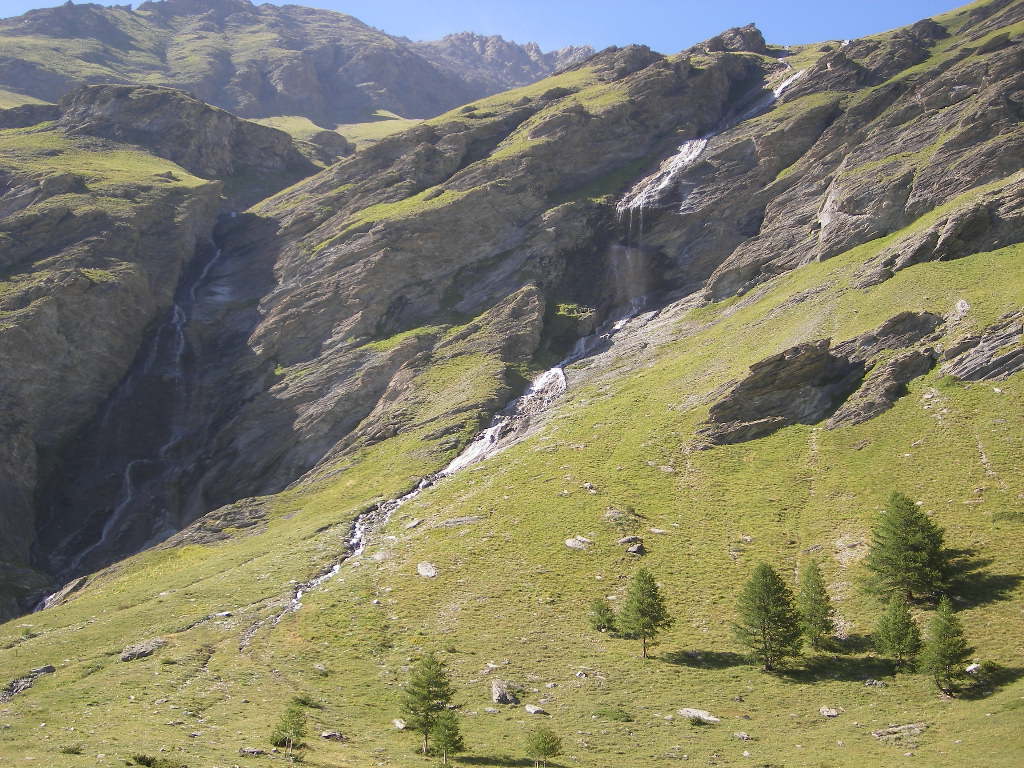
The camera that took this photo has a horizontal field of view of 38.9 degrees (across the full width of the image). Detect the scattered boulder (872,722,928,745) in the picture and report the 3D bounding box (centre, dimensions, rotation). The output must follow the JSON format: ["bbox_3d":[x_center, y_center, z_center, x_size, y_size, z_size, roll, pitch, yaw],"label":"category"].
[{"bbox_3d":[26.266,23.630,98.000,3.790,1.340,2.300,0,-9,0],"label":"scattered boulder"}]

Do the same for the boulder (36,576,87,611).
[{"bbox_3d":[-44.035,20.524,142.000,4.700,3.100,3.500,0,-9,0],"label":"boulder"}]

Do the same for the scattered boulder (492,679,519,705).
[{"bbox_3d":[-0.470,19.300,91.000,1.880,1.440,1.700,0,-6,0],"label":"scattered boulder"}]

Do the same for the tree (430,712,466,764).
[{"bbox_3d":[-4.094,22.437,92.000,2.090,3.430,2.090,0,-9,0],"label":"tree"}]

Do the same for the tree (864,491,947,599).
[{"bbox_3d":[34.477,14.238,127.000,6.970,9.810,6.970,0,-9,0],"label":"tree"}]

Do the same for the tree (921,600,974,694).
[{"bbox_3d":[32.973,19.807,110.000,3.830,7.360,3.830,0,-9,0],"label":"tree"}]

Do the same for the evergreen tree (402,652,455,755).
[{"bbox_3d":[-5.538,20.940,95.000,3.430,6.690,3.430,0,-9,0],"label":"evergreen tree"}]

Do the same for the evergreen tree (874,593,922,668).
[{"bbox_3d":[26.330,17.010,99.000,3.310,5.260,3.310,0,-6,0],"label":"evergreen tree"}]

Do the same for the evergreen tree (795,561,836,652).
[{"bbox_3d":[21.850,15.890,104.000,2.640,6.460,2.640,0,-6,0],"label":"evergreen tree"}]

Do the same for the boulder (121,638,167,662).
[{"bbox_3d":[-28.980,20.960,114.000,3.620,1.660,2.350,0,-6,0],"label":"boulder"}]

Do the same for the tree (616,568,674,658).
[{"bbox_3d":[9.390,16.150,102.000,3.960,6.330,3.960,0,-6,0],"label":"tree"}]

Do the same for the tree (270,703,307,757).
[{"bbox_3d":[-14.648,22.677,95.000,2.290,3.470,2.290,0,-9,0],"label":"tree"}]

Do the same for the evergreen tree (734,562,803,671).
[{"bbox_3d":[17.520,15.910,99.000,4.510,7.440,4.510,0,-6,0],"label":"evergreen tree"}]

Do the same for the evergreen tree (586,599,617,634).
[{"bbox_3d":[6.670,17.250,108.000,2.170,2.530,2.170,0,-6,0],"label":"evergreen tree"}]

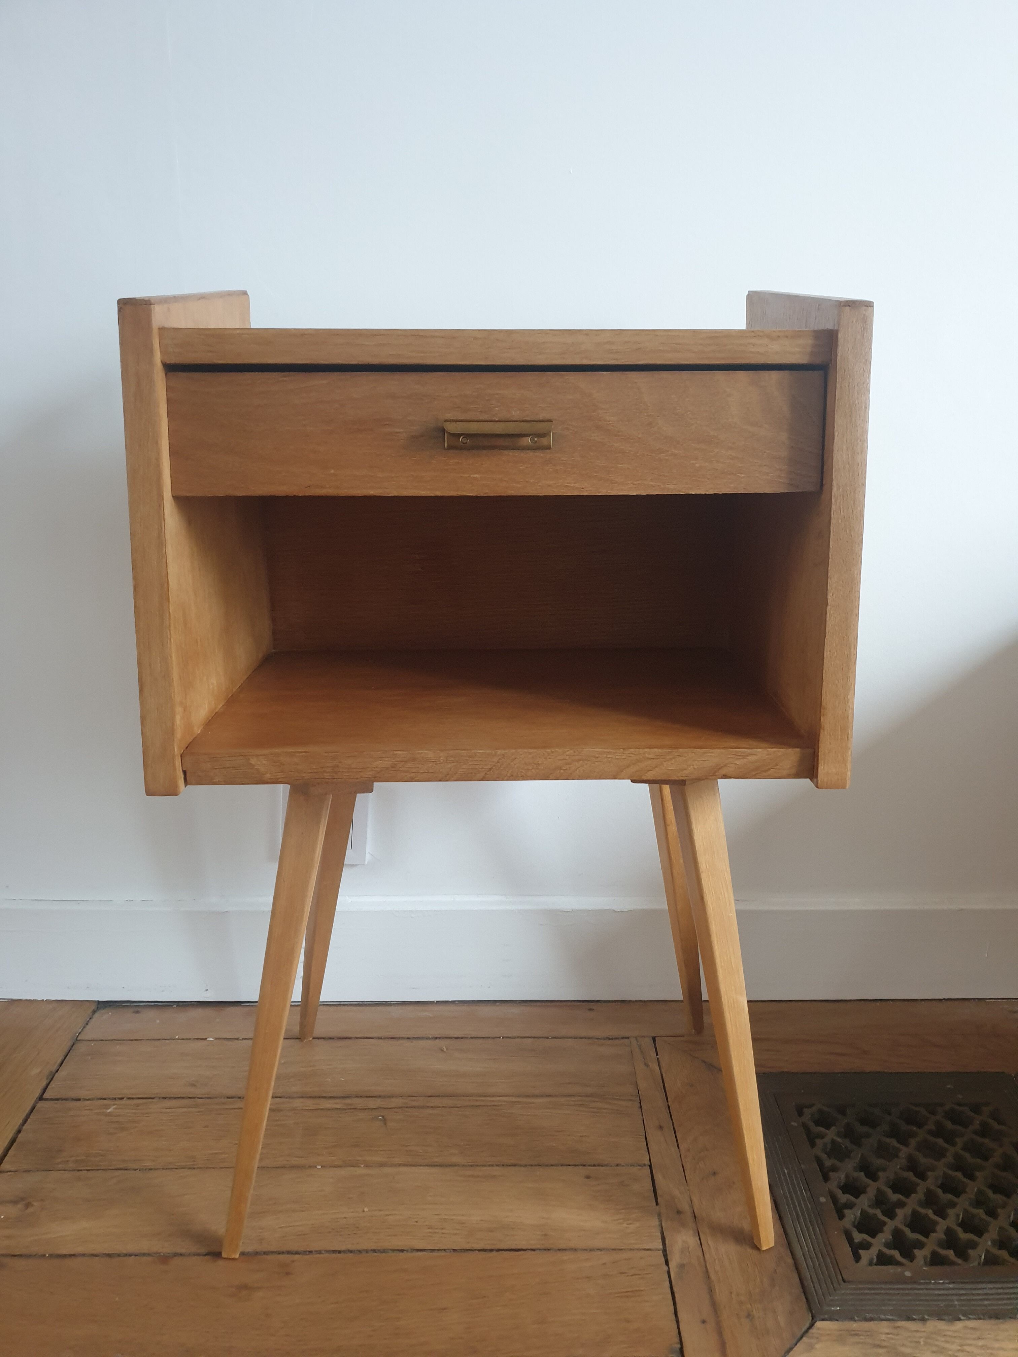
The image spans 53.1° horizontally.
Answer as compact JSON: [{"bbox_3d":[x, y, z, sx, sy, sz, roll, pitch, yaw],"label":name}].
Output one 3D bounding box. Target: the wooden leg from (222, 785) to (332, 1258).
[{"bbox_3d":[-0.159,0.230,0.682,0.029,0.352,0.028,10,8,-10],"label":"wooden leg"}]

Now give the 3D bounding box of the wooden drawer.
[{"bbox_3d":[-0.007,-0.168,0.685,0.377,0.070,0.225,0,15,-1],"label":"wooden drawer"}]

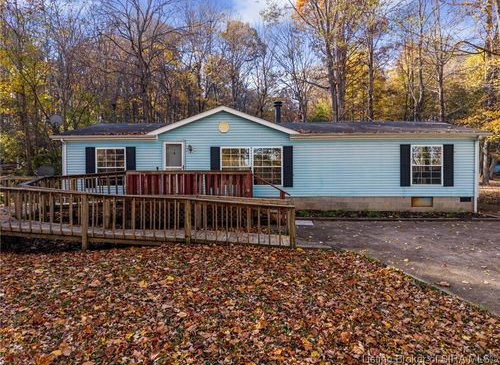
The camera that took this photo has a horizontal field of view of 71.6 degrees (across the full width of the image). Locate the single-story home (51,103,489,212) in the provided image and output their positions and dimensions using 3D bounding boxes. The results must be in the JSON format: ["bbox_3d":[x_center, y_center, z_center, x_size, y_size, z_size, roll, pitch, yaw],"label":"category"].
[{"bbox_3d":[0.720,-1.170,17.200,16.900,4.500,7.700,0,2,3],"label":"single-story home"}]

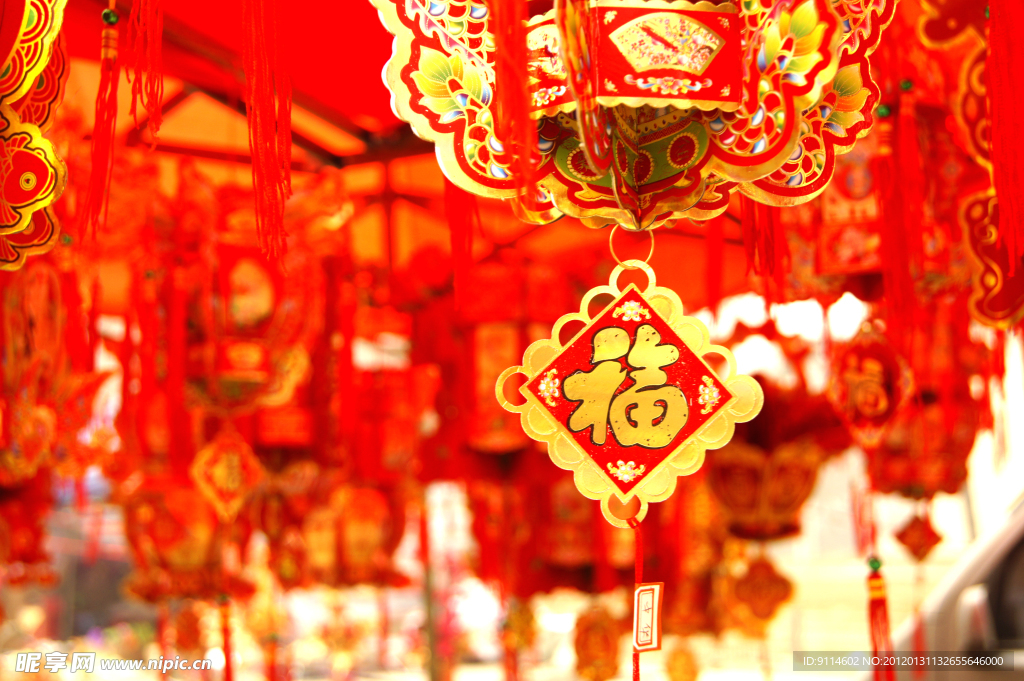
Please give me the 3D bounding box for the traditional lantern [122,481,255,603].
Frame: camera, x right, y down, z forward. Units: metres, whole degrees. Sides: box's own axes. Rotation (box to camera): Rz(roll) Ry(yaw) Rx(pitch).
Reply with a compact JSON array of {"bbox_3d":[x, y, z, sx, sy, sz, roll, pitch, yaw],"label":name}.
[{"bbox_3d":[-0.820,0.507,3.750,0.335,0.310,0.300,1,-7,-9],"label":"traditional lantern"}]

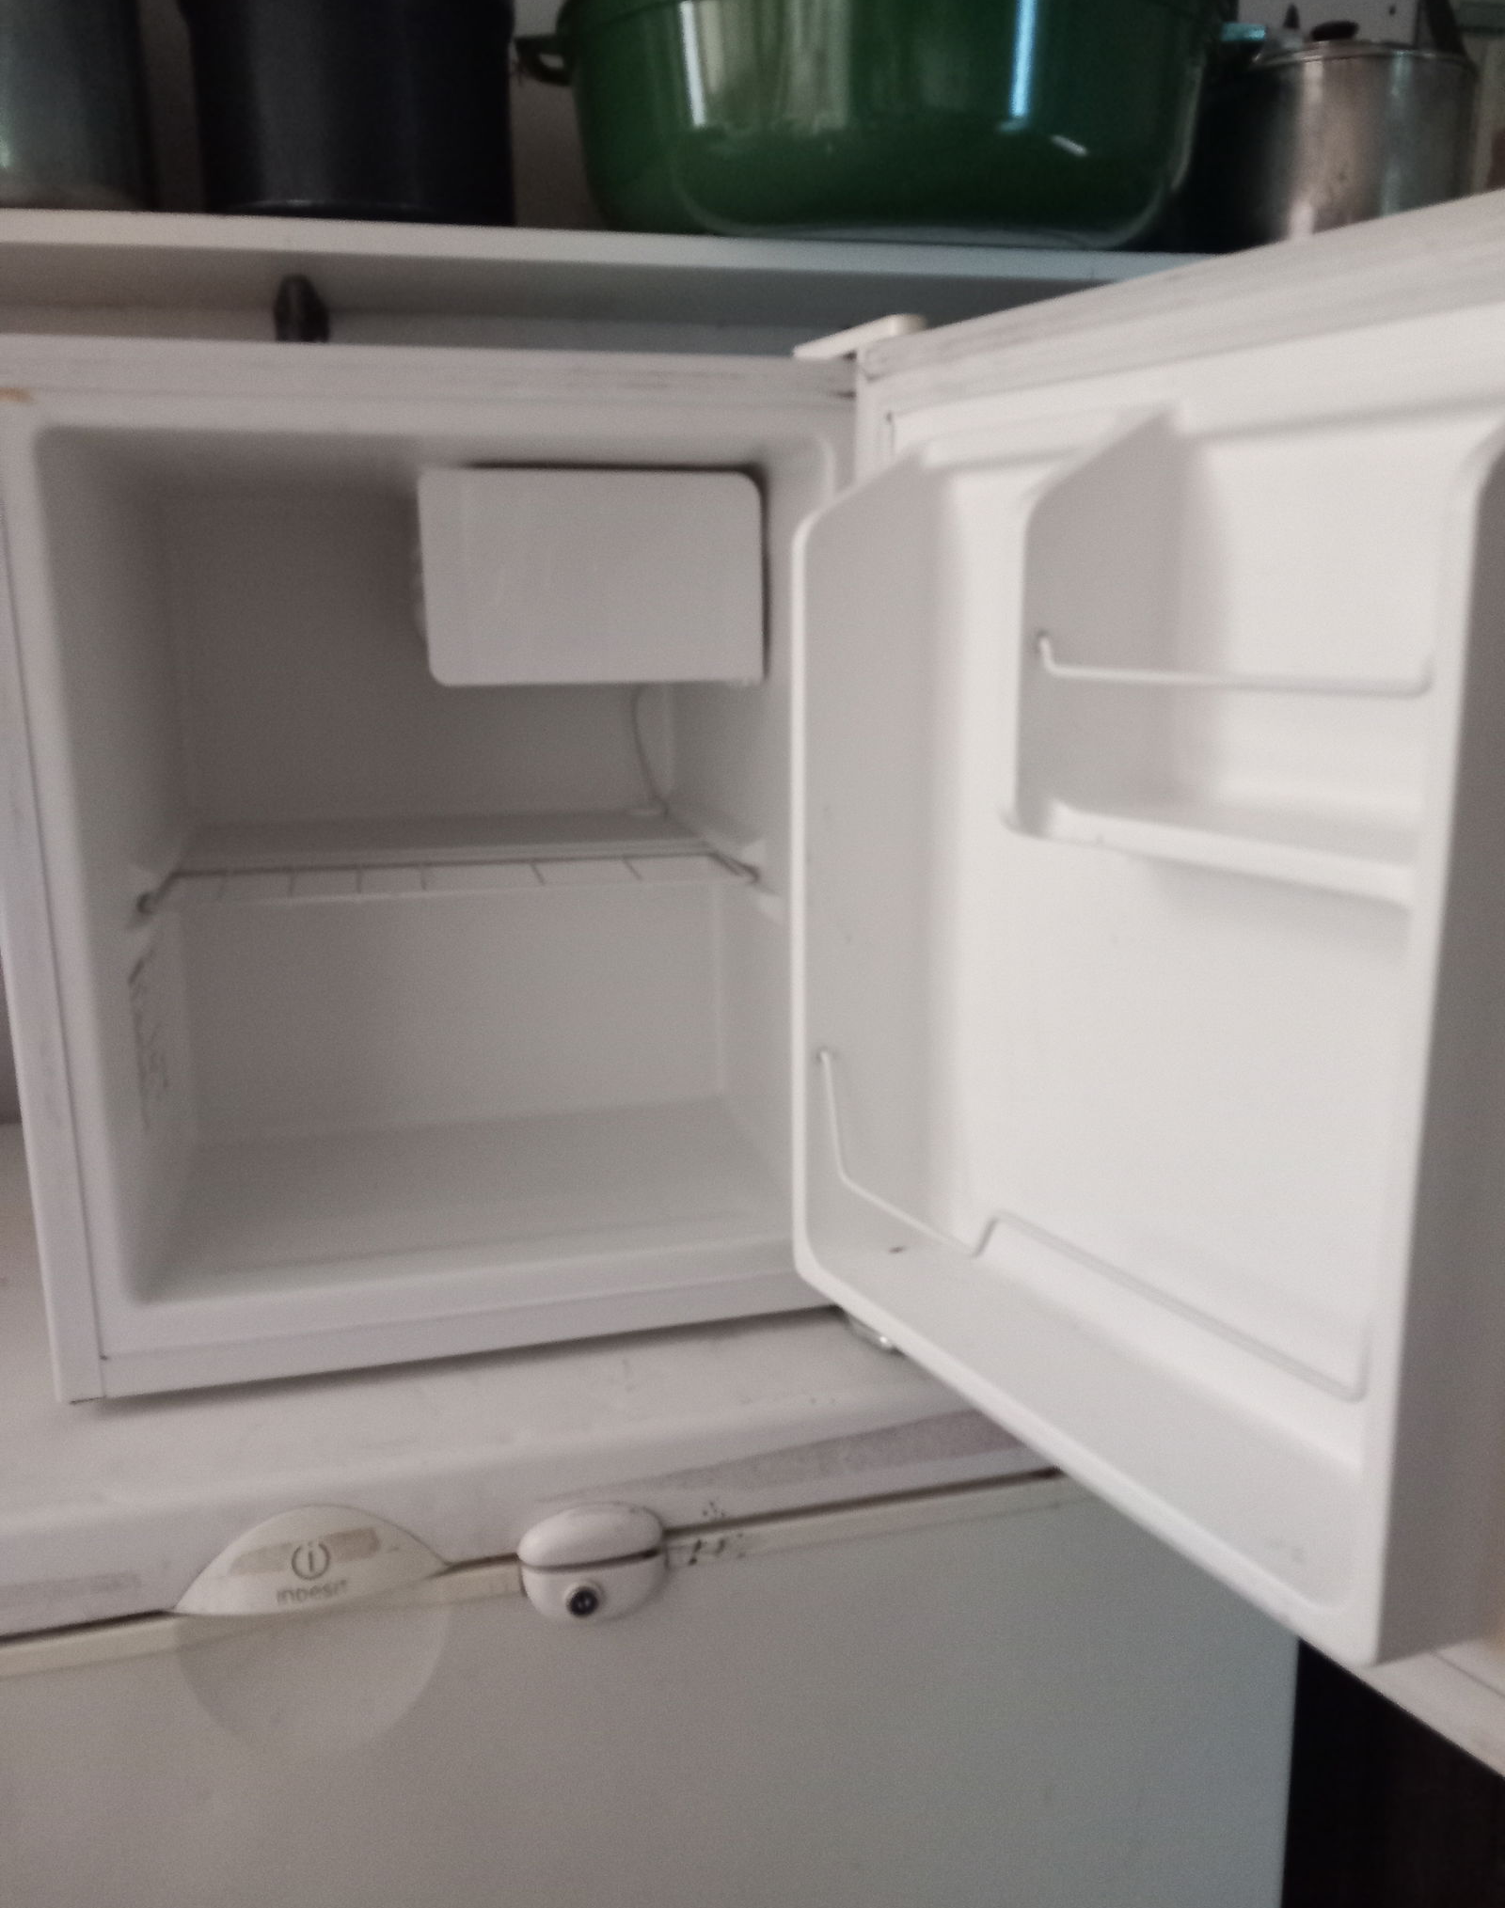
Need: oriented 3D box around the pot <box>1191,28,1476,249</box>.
[{"bbox_3d":[0.420,-0.582,1.140,0.195,0.165,0.195,-1,13,0],"label":"pot"}]

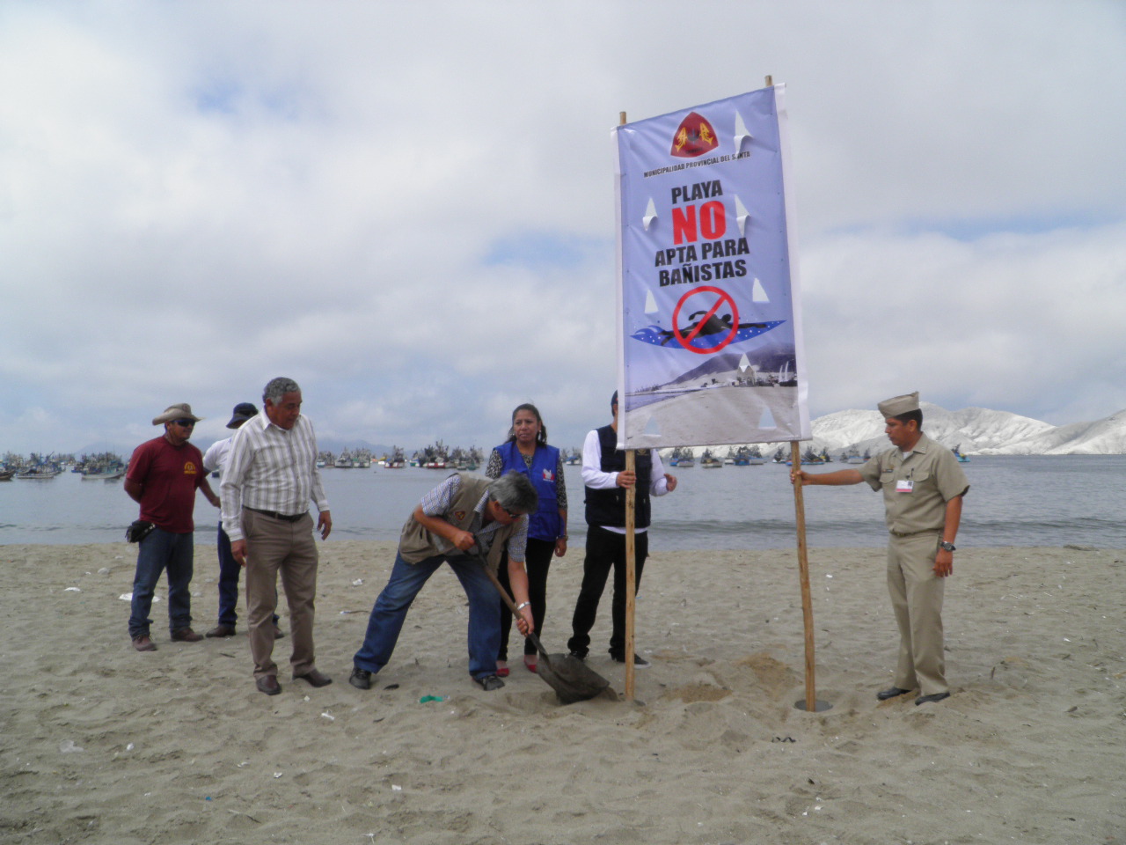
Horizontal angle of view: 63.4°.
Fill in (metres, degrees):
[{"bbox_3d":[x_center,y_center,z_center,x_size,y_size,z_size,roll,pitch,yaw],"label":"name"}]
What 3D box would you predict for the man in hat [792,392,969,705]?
[{"bbox_3d":[1.718,0.651,4.838,0.800,1.670,0.560,1,-3,-35],"label":"man in hat"}]

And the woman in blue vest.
[{"bbox_3d":[-0.215,0.667,5.370,0.500,1.590,0.340,0,-2,-4],"label":"woman in blue vest"}]

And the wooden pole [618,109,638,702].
[{"bbox_3d":[0.347,-0.154,4.955,0.055,3.242,0.055,0,-7,0],"label":"wooden pole"}]

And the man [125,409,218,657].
[{"bbox_3d":[-2.774,0.707,6.391,0.420,1.690,0.570,-2,-3,38],"label":"man"}]

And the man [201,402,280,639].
[{"bbox_3d":[-2.312,0.693,6.651,0.640,1.690,0.420,1,-2,-28],"label":"man"}]

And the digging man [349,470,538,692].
[{"bbox_3d":[-0.682,0.861,5.052,0.880,1.180,0.760,-2,-3,35],"label":"digging man"}]

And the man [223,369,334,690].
[{"bbox_3d":[-1.590,0.598,5.051,0.400,1.700,0.580,-2,-3,42],"label":"man"}]

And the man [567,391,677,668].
[{"bbox_3d":[0.373,0.620,5.524,0.630,1.670,0.480,0,-2,-14],"label":"man"}]

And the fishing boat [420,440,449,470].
[{"bbox_3d":[-26.489,6.645,188.500,5.000,5.700,9.000,-1,-2,15],"label":"fishing boat"}]

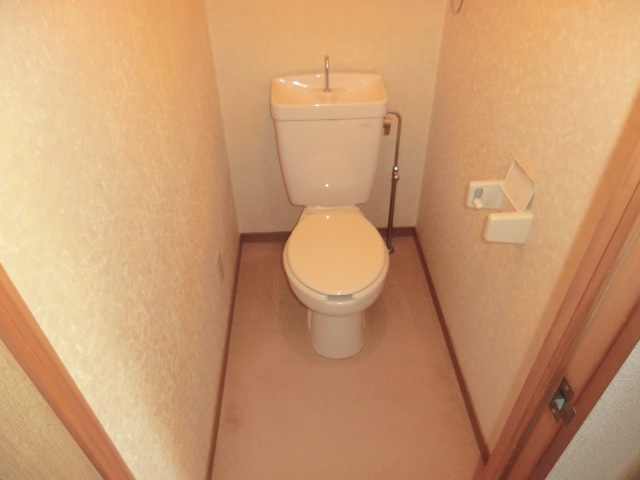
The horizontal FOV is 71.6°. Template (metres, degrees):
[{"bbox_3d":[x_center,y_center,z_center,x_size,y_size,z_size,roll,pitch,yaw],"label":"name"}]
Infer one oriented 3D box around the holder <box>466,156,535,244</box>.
[{"bbox_3d":[0.428,-0.096,1.067,0.105,0.140,0.170,-2,39,-1],"label":"holder"}]

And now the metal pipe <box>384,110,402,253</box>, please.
[{"bbox_3d":[0.291,-0.215,1.870,0.087,0.690,0.045,-2,39,-1],"label":"metal pipe"}]

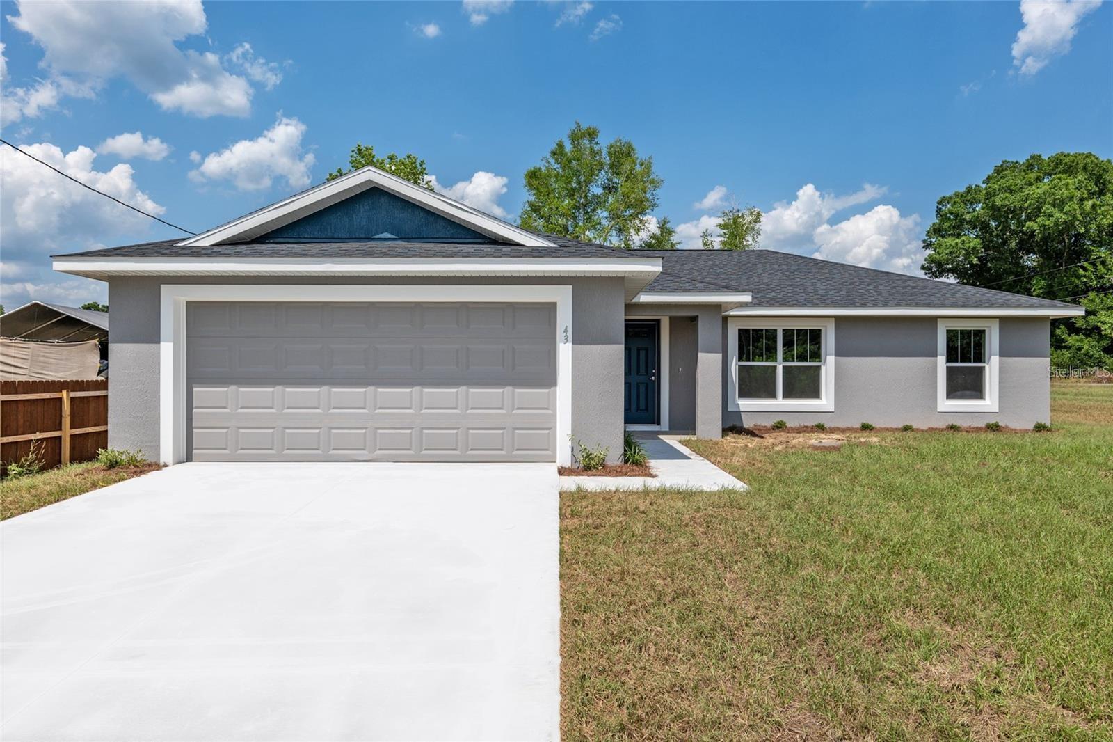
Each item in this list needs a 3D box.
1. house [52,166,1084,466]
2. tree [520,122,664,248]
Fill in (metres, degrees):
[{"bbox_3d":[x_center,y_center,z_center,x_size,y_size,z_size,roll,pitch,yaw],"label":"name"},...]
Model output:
[{"bbox_3d":[2.300,-1.060,15.900,17.100,4.650,15.000,0,0,0],"label":"house"},{"bbox_3d":[1.900,-6.050,37.000,7.900,14.900,7.600,0,0,0],"label":"tree"}]

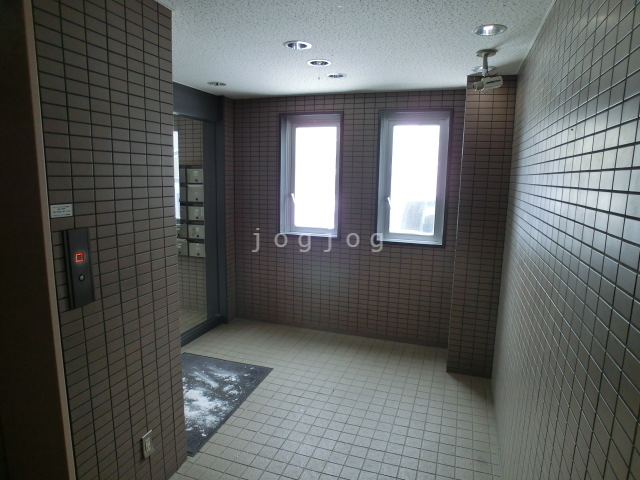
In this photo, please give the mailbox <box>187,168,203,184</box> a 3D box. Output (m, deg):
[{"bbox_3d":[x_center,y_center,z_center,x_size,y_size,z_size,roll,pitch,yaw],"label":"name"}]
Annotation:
[{"bbox_3d":[-1.354,-0.697,4.253,0.242,0.161,0.150,4,9,18],"label":"mailbox"}]

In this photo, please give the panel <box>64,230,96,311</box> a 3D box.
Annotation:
[{"bbox_3d":[-0.912,0.106,1.471,0.025,0.295,0.087,4,9,18],"label":"panel"}]

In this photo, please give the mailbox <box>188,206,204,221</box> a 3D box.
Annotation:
[{"bbox_3d":[-1.362,-0.292,4.317,0.241,0.161,0.150,4,9,18],"label":"mailbox"}]

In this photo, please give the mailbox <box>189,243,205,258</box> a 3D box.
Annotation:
[{"bbox_3d":[-1.371,0.118,4.382,0.238,0.166,0.150,4,9,18],"label":"mailbox"}]

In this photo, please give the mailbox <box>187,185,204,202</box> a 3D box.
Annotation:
[{"bbox_3d":[-1.358,-0.511,4.282,0.243,0.193,0.150,4,9,18],"label":"mailbox"}]

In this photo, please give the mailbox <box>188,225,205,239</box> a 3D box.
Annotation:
[{"bbox_3d":[-1.368,-0.087,4.350,0.241,0.162,0.150,4,9,18],"label":"mailbox"}]

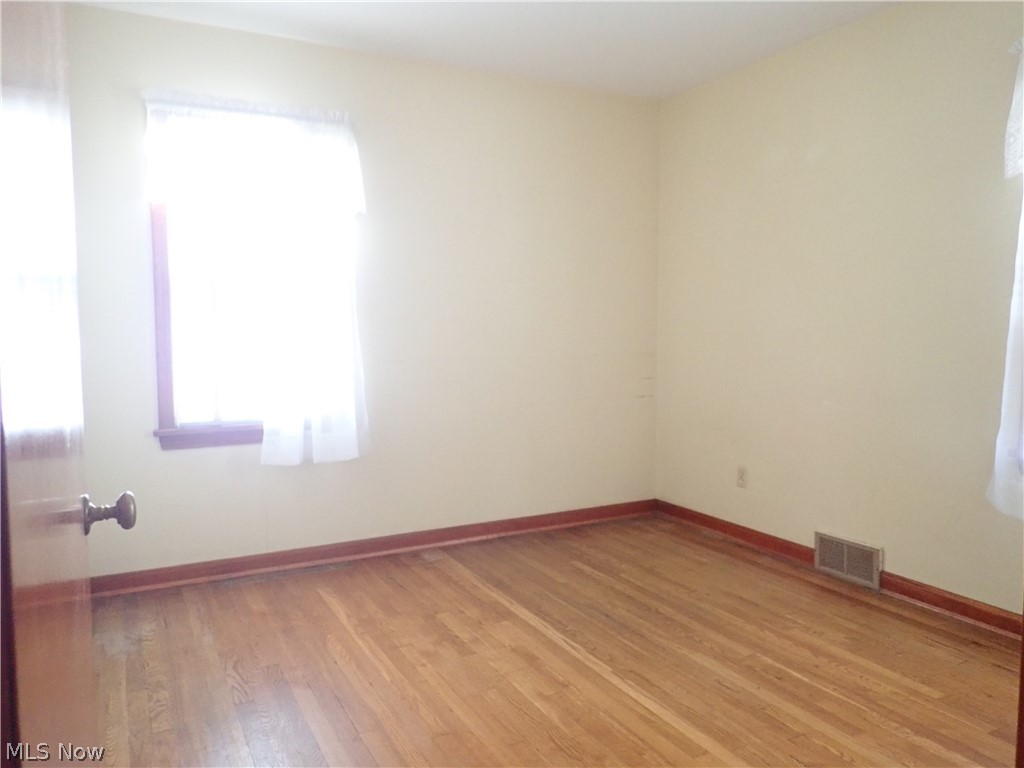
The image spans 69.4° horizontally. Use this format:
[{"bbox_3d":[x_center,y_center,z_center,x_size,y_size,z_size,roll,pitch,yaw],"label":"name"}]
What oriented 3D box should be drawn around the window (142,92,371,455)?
[{"bbox_3d":[-1.120,-0.445,3.325,0.925,1.565,0.120,-3,5,-27],"label":"window"}]

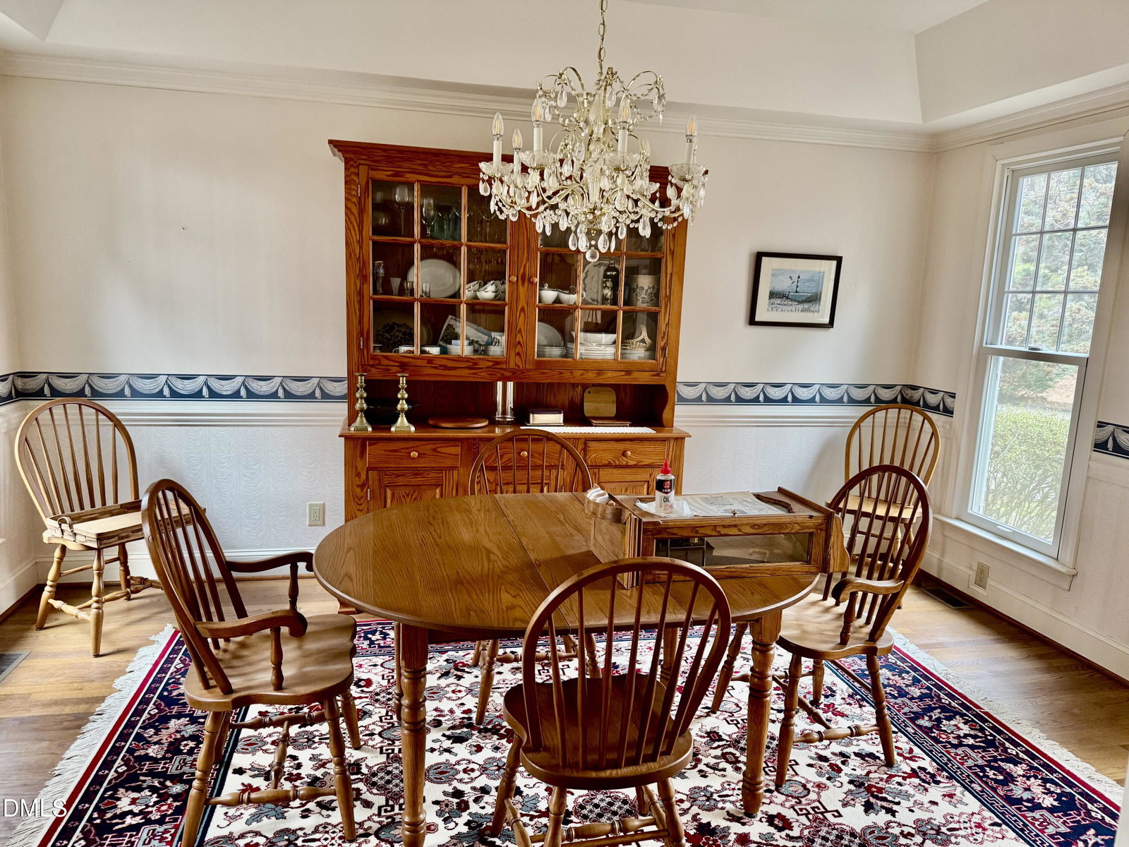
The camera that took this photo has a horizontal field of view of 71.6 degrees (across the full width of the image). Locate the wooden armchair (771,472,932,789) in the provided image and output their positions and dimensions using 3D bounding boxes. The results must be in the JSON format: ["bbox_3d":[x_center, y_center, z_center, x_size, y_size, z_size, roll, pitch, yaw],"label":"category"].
[{"bbox_3d":[0.881,0.627,2.679,0.545,0.980,0.560,0,10,-15],"label":"wooden armchair"}]

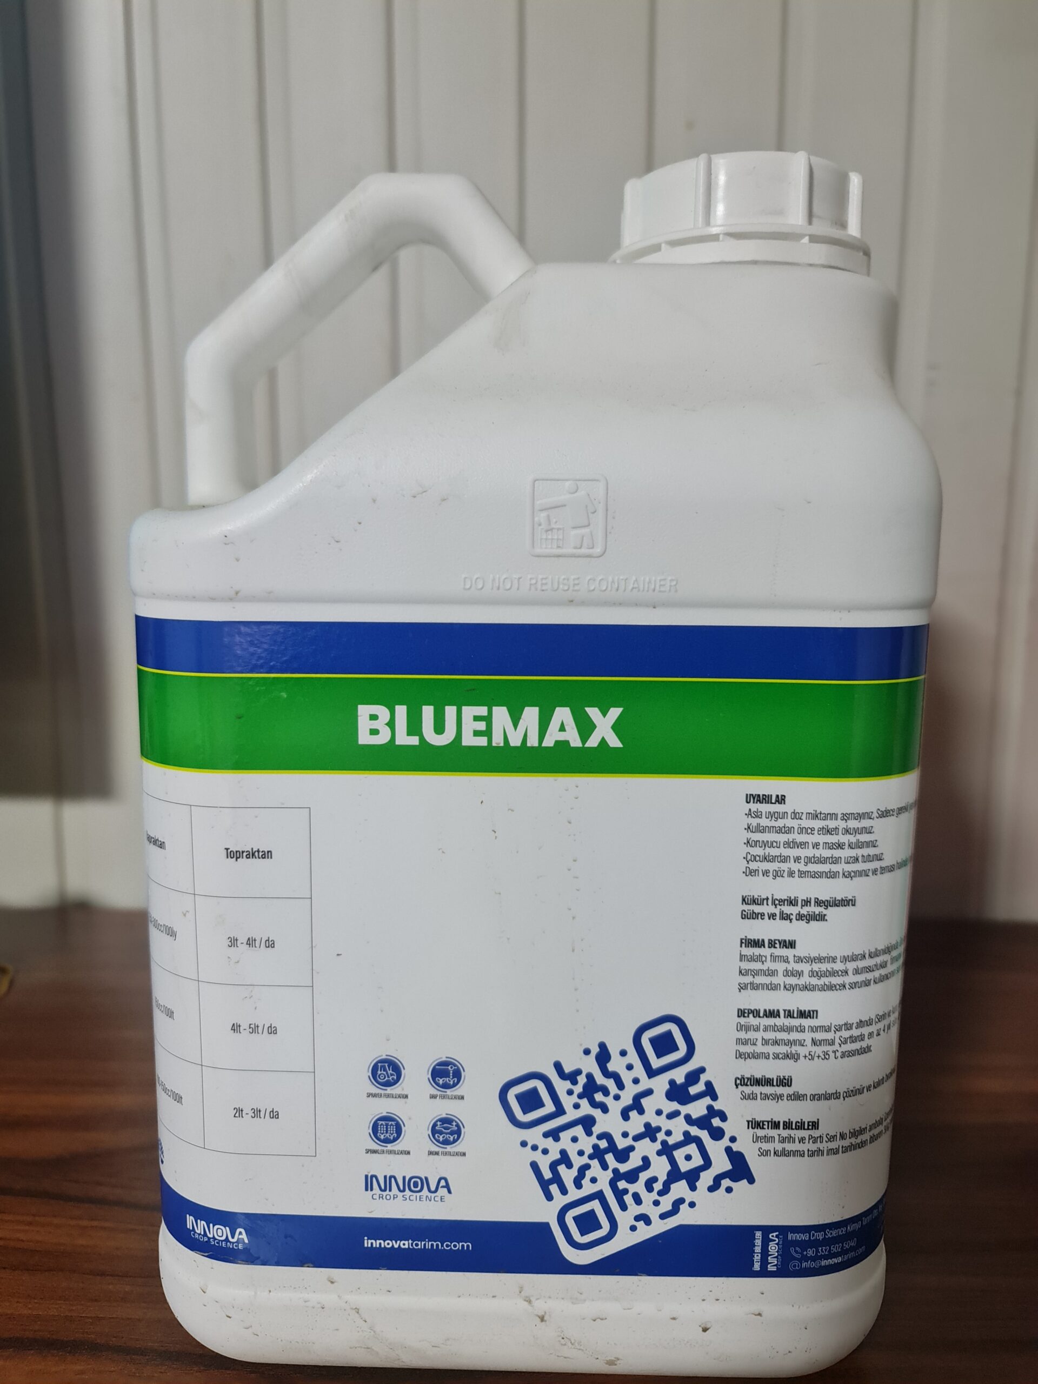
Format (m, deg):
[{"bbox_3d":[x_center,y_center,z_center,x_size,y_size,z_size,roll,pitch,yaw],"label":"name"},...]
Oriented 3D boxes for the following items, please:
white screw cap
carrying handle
[{"bbox_3d":[0.058,-0.117,0.264,0.067,0.025,0.067,1,8,2],"label":"white screw cap"},{"bbox_3d":[-0.043,-0.093,0.270,0.095,0.085,0.027,1,8,2],"label":"carrying handle"}]

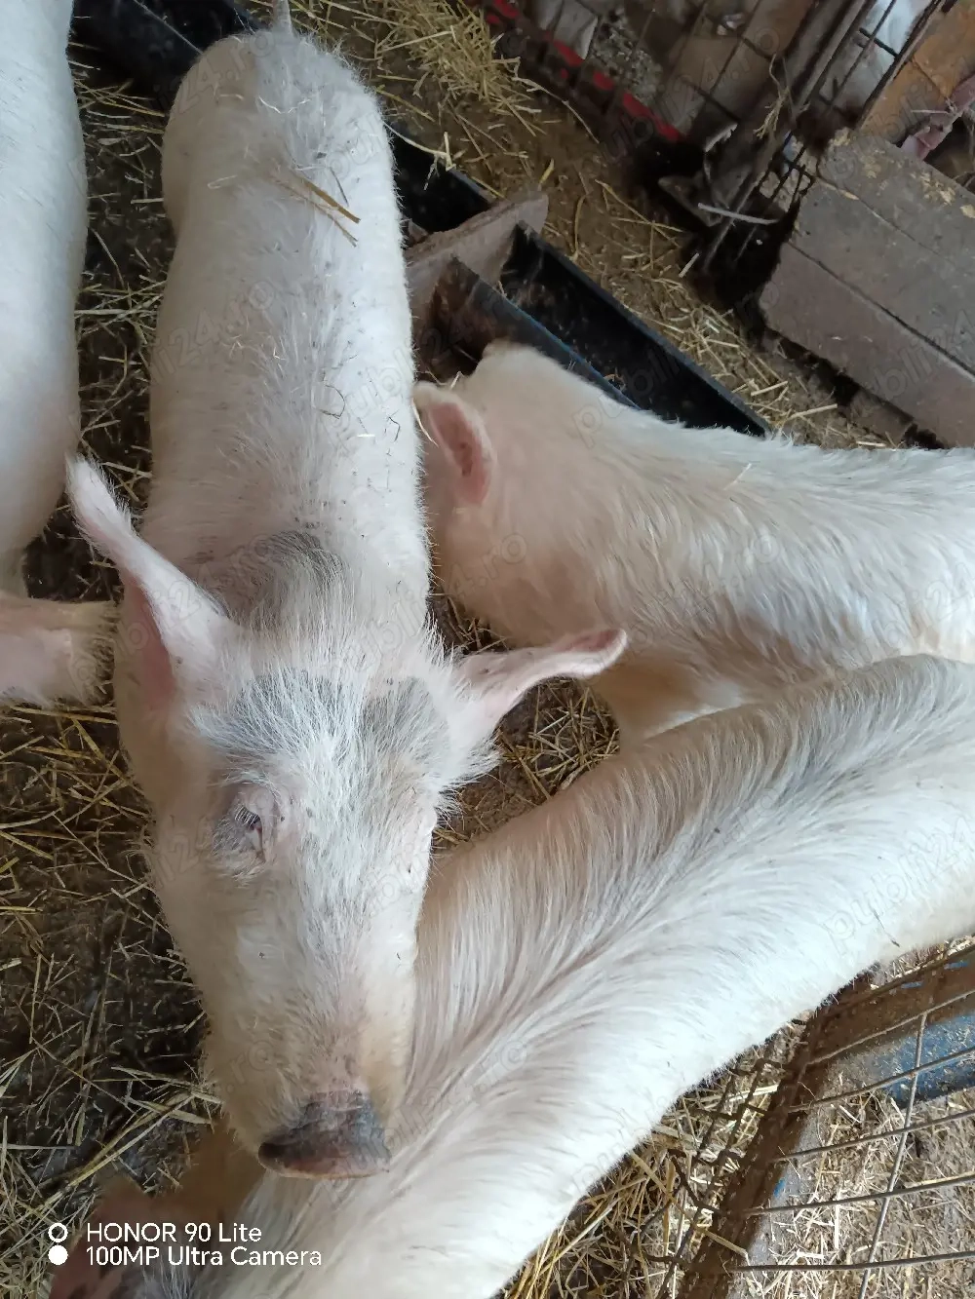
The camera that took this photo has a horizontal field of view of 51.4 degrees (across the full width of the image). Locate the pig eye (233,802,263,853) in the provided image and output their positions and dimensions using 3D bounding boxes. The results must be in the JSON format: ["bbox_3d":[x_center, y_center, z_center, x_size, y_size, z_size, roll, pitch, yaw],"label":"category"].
[{"bbox_3d":[-0.135,0.101,0.575,0.012,0.017,0.027,-24,92,-47],"label":"pig eye"}]

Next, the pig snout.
[{"bbox_3d":[-0.089,0.258,0.545,0.065,0.047,0.036,1,81,-25],"label":"pig snout"}]

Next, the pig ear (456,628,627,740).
[{"bbox_3d":[0.033,0.019,0.645,0.118,0.042,0.075,-20,22,-12],"label":"pig ear"}]

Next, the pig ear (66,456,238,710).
[{"bbox_3d":[-0.197,-0.039,0.605,0.047,0.075,0.150,-28,85,15],"label":"pig ear"}]

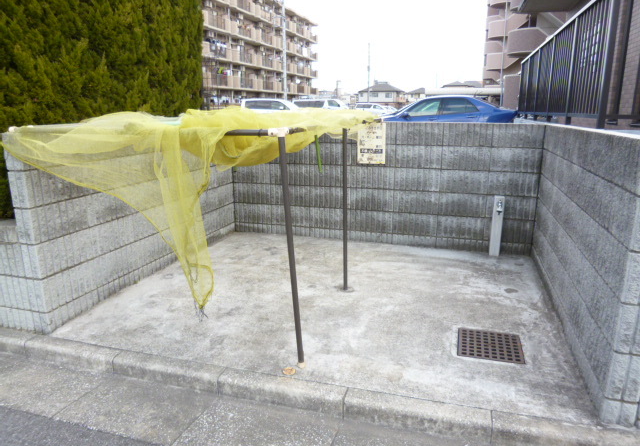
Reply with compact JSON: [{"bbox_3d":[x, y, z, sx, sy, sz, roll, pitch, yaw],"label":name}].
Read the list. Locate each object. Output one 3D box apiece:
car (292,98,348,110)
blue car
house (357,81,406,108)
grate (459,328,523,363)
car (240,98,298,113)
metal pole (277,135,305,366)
[{"bbox_3d":[0.436,-8.483,34.000,4.750,1.850,1.750,4,15,15],"label":"car"},{"bbox_3d":[2.970,-2.890,12.680,4.620,1.430,1.740,4,15,15],"label":"blue car"},{"bbox_3d":[15.025,-29.982,106.888,10.500,7.300,9.000,4,15,16],"label":"house"},{"bbox_3d":[0.906,0.663,2.369,0.323,0.030,0.305,4,15,16],"label":"grate"},{"bbox_3d":[-2.518,-7.080,28.470,4.700,1.700,1.740,4,15,15],"label":"car"},{"bbox_3d":[-0.127,0.161,2.046,0.030,1.108,0.030,-3,14,1],"label":"metal pole"}]

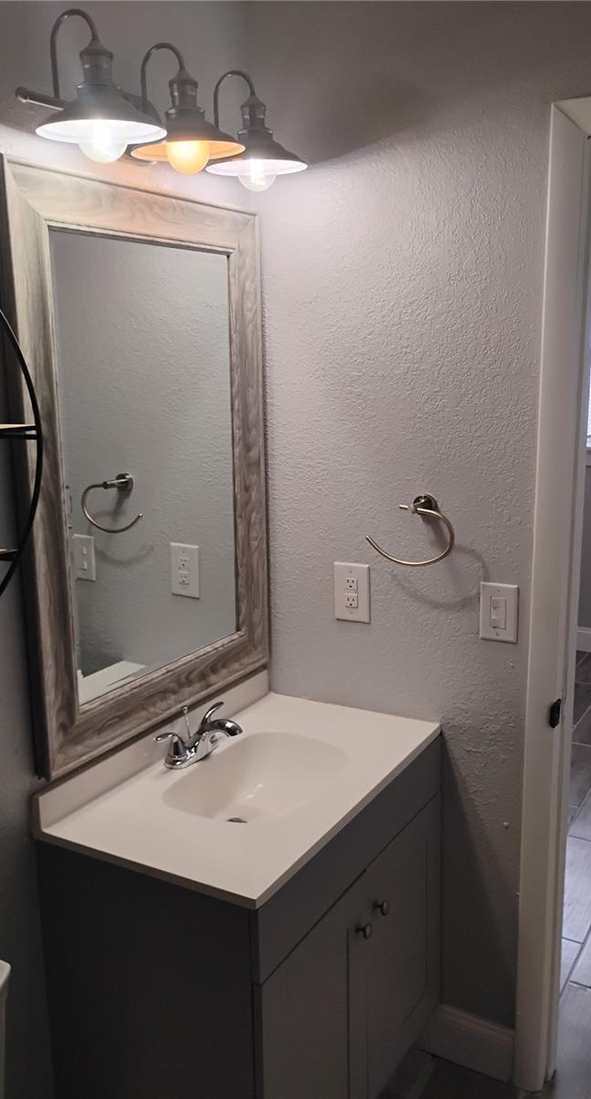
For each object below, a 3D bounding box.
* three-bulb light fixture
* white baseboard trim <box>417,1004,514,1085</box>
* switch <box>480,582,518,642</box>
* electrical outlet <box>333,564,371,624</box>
[{"bbox_3d":[-0.207,-0.798,1.620,0.230,0.245,0.655,6,15,29],"label":"three-bulb light fixture"},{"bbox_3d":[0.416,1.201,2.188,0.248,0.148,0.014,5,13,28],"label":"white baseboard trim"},{"bbox_3d":[0.445,0.139,1.945,0.084,0.131,0.008,5,13,28],"label":"switch"},{"bbox_3d":[0.136,0.103,2.107,0.088,0.137,0.008,5,13,28],"label":"electrical outlet"}]

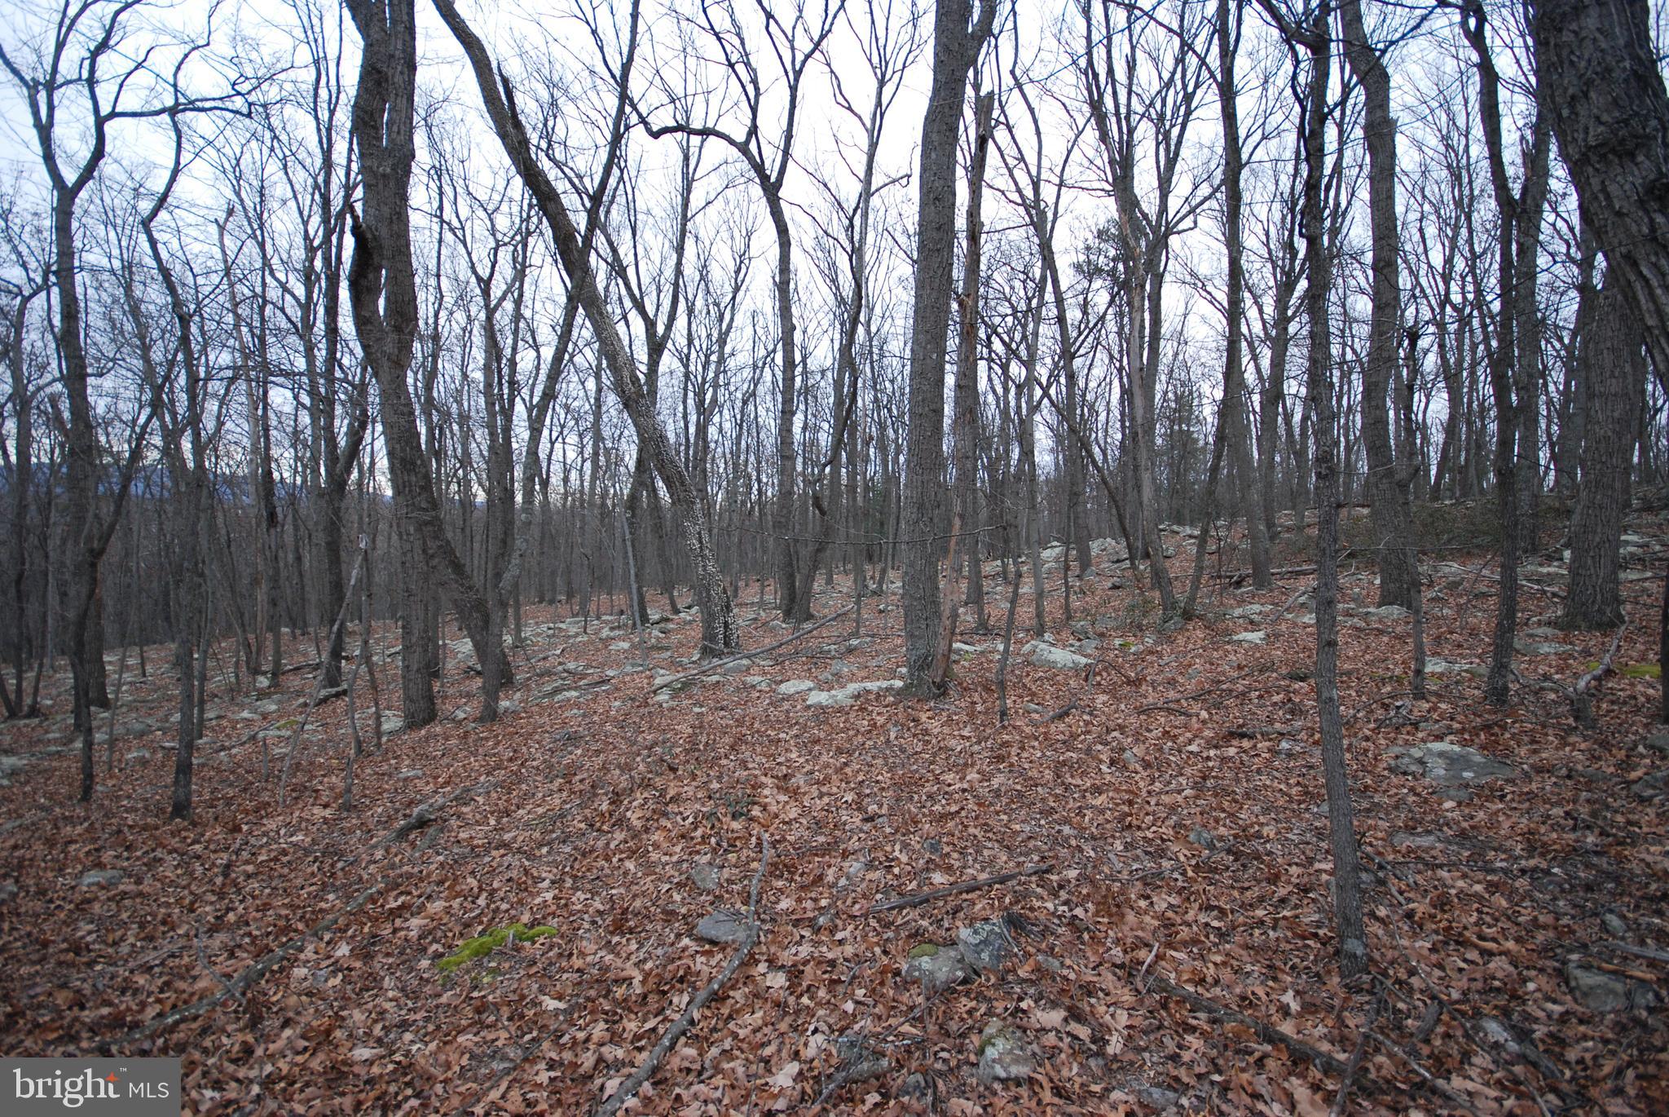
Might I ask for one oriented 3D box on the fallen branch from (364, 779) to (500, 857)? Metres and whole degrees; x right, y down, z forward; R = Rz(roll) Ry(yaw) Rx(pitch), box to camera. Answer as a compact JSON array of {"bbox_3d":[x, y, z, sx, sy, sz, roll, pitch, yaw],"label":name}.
[{"bbox_3d":[-2.526,1.638,4.471,0.140,0.100,1.067,-4,2,13],"label":"fallen branch"}]

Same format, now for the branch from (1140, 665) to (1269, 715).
[{"bbox_3d":[3.238,1.121,6.048,1.490,0.120,0.400,-5,2,-26],"label":"branch"}]

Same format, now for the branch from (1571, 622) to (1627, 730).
[{"bbox_3d":[5.055,0.777,4.606,0.340,0.630,0.270,-1,2,-45],"label":"branch"}]

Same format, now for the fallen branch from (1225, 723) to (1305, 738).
[{"bbox_3d":[2.986,1.196,4.836,0.467,0.070,0.090,-4,2,12],"label":"fallen branch"}]

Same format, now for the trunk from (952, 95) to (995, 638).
[{"bbox_3d":[2.023,-2.784,9.884,0.400,7.474,0.360,0,2,0],"label":"trunk"}]

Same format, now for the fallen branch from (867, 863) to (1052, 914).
[{"bbox_3d":[0.575,1.446,3.075,0.888,0.050,0.050,-5,2,-17],"label":"fallen branch"}]

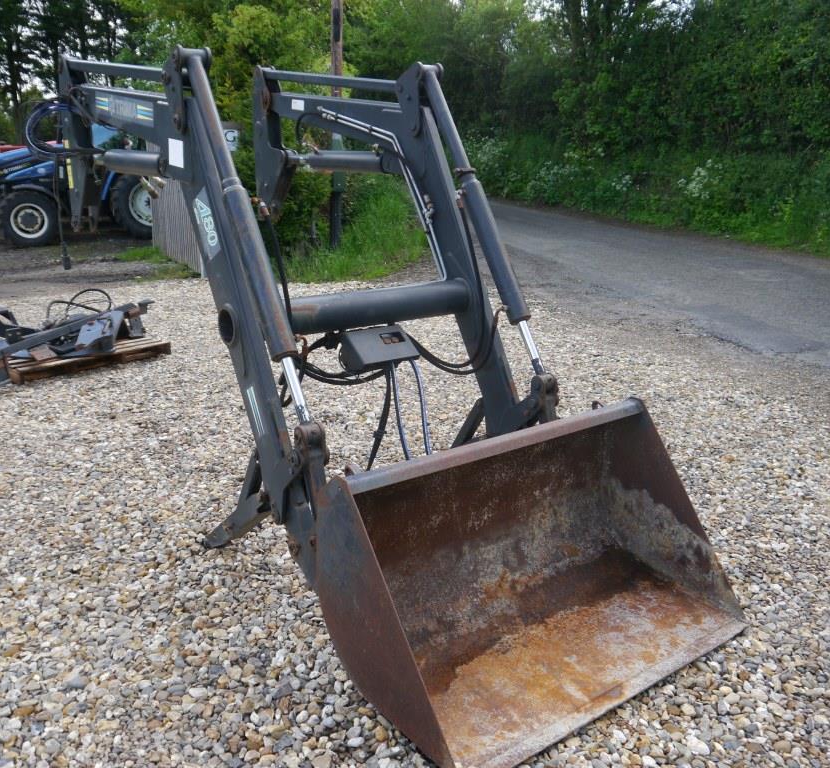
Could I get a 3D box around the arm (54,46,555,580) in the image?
[{"bbox_3d":[-0.531,-0.428,3.674,1.191,2.080,2.501,-11,20,-35],"label":"arm"}]

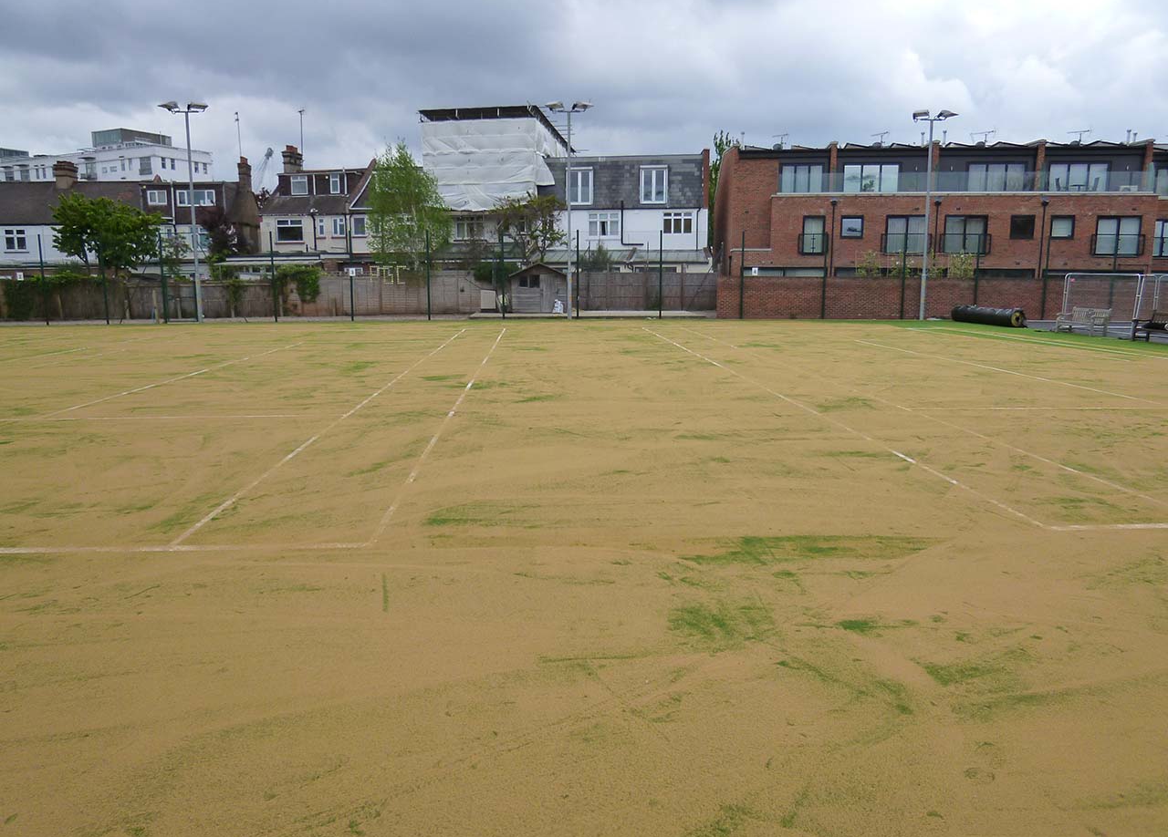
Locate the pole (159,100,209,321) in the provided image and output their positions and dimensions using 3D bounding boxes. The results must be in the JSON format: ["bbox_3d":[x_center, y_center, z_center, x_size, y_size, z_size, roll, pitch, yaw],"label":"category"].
[{"bbox_3d":[-15.992,-8.370,33.037,2.000,8.710,0.800,-1,10,-3],"label":"pole"}]

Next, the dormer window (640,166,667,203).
[{"bbox_3d":[3.869,-12.913,44.737,1.550,2.021,0.450,1,10,5],"label":"dormer window"}]

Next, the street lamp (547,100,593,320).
[{"bbox_3d":[-0.608,-8.600,33.864,1.930,8.853,0.800,-1,10,-3],"label":"street lamp"}]

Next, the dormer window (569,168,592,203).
[{"bbox_3d":[-0.254,-12.912,45.041,1.500,2.011,0.450,1,10,5],"label":"dormer window"}]

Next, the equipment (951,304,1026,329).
[{"bbox_3d":[15.603,-4.034,31.440,0.680,0.680,4.200,-1,10,-3],"label":"equipment"}]

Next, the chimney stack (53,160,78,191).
[{"bbox_3d":[-30.857,-14.475,48.214,0.850,1.729,0.900,1,10,8],"label":"chimney stack"}]

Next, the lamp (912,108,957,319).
[{"bbox_3d":[14.480,-8.463,33.949,1.900,8.533,0.800,-1,10,-3],"label":"lamp"}]

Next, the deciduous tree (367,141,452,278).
[{"bbox_3d":[-8.489,-9.199,39.501,3.900,8.086,3.800,0,10,3],"label":"deciduous tree"}]

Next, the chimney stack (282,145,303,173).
[{"bbox_3d":[-16.939,-15.093,47.091,0.650,1.530,1.250,2,10,9],"label":"chimney stack"}]

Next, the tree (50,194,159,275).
[{"bbox_3d":[-23.272,-8.068,39.699,4.800,5.812,4.700,0,10,3],"label":"tree"}]

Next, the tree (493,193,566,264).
[{"bbox_3d":[-2.745,-8.409,41.165,3.700,5.943,3.500,0,10,3],"label":"tree"}]

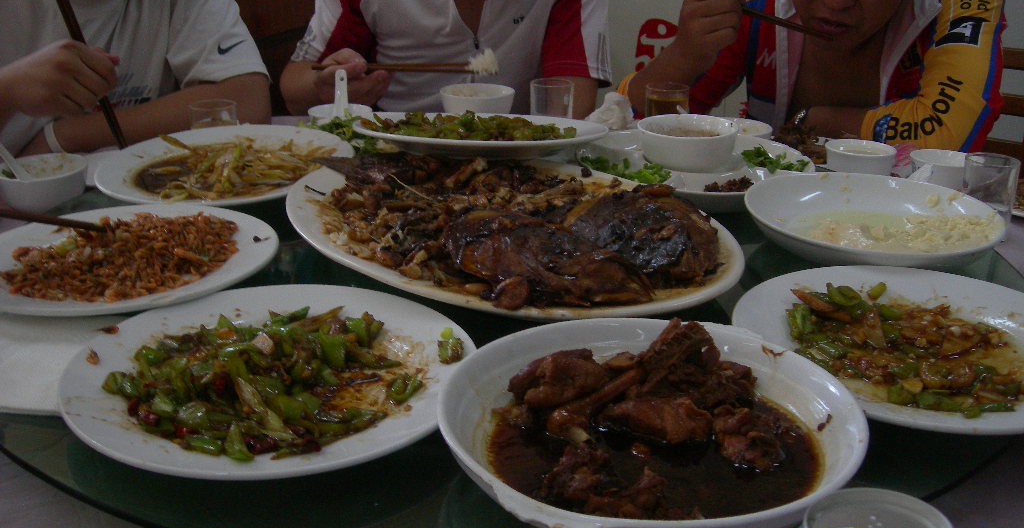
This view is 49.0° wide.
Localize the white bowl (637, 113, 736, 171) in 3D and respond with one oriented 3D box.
[{"bbox_3d":[0.187,-0.127,1.199,0.104,0.042,0.104,0,22,0],"label":"white bowl"}]

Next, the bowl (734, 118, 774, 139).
[{"bbox_3d":[0.259,-0.142,1.344,0.097,0.042,0.097,0,22,0],"label":"bowl"}]

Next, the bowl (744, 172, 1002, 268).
[{"bbox_3d":[0.313,-0.028,0.989,0.216,0.043,0.216,1,22,0],"label":"bowl"}]

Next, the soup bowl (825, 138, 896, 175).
[{"bbox_3d":[0.407,-0.115,1.321,0.078,0.045,0.078,1,22,0],"label":"soup bowl"}]

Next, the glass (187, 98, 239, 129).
[{"bbox_3d":[-0.360,-0.154,1.369,0.054,0.082,0.054,1,22,0],"label":"glass"}]

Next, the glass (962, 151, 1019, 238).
[{"bbox_3d":[0.494,-0.069,1.172,0.054,0.082,0.054,1,22,0],"label":"glass"}]

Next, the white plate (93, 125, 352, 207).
[{"bbox_3d":[-0.288,-0.090,1.151,0.260,0.032,0.260,0,22,0],"label":"white plate"}]

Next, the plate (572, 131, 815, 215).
[{"bbox_3d":[0.188,-0.092,1.154,0.236,0.036,0.236,1,22,0],"label":"plate"}]

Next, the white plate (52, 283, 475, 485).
[{"bbox_3d":[-0.149,0.081,0.717,0.255,0.034,0.255,1,22,0],"label":"white plate"}]

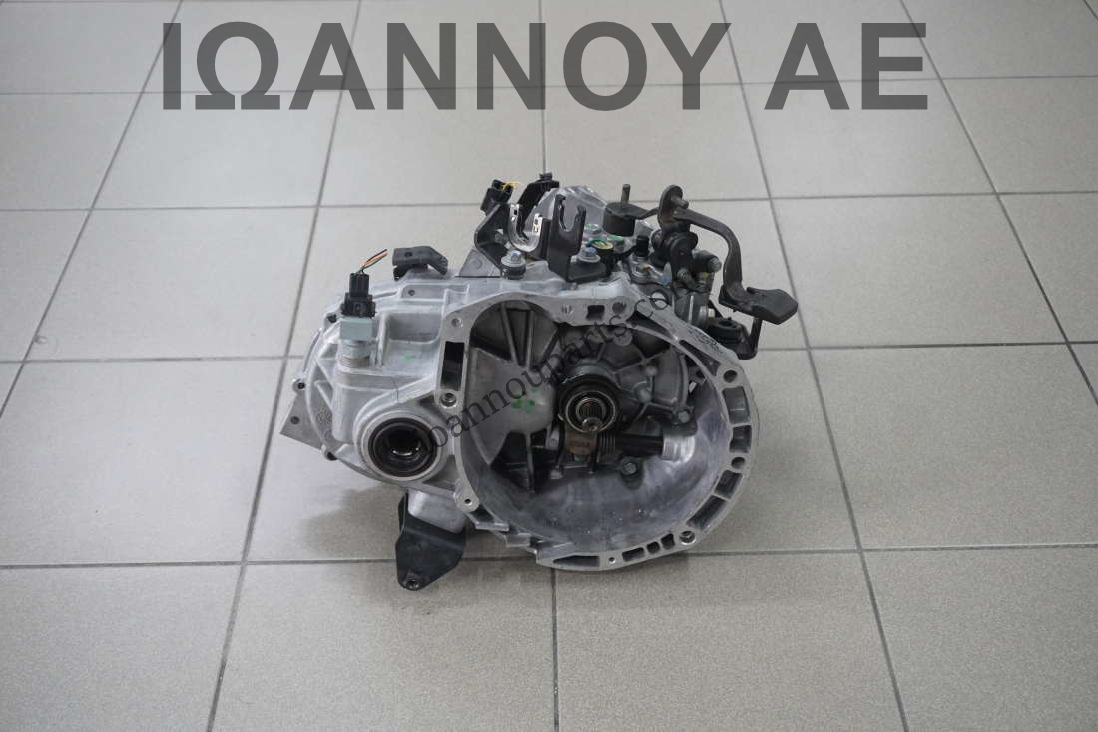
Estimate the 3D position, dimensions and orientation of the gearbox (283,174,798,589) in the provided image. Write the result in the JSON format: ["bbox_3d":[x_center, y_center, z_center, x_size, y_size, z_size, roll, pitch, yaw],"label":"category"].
[{"bbox_3d":[-0.008,-0.033,1.303,0.545,0.365,0.385,-1,43,0],"label":"gearbox"}]

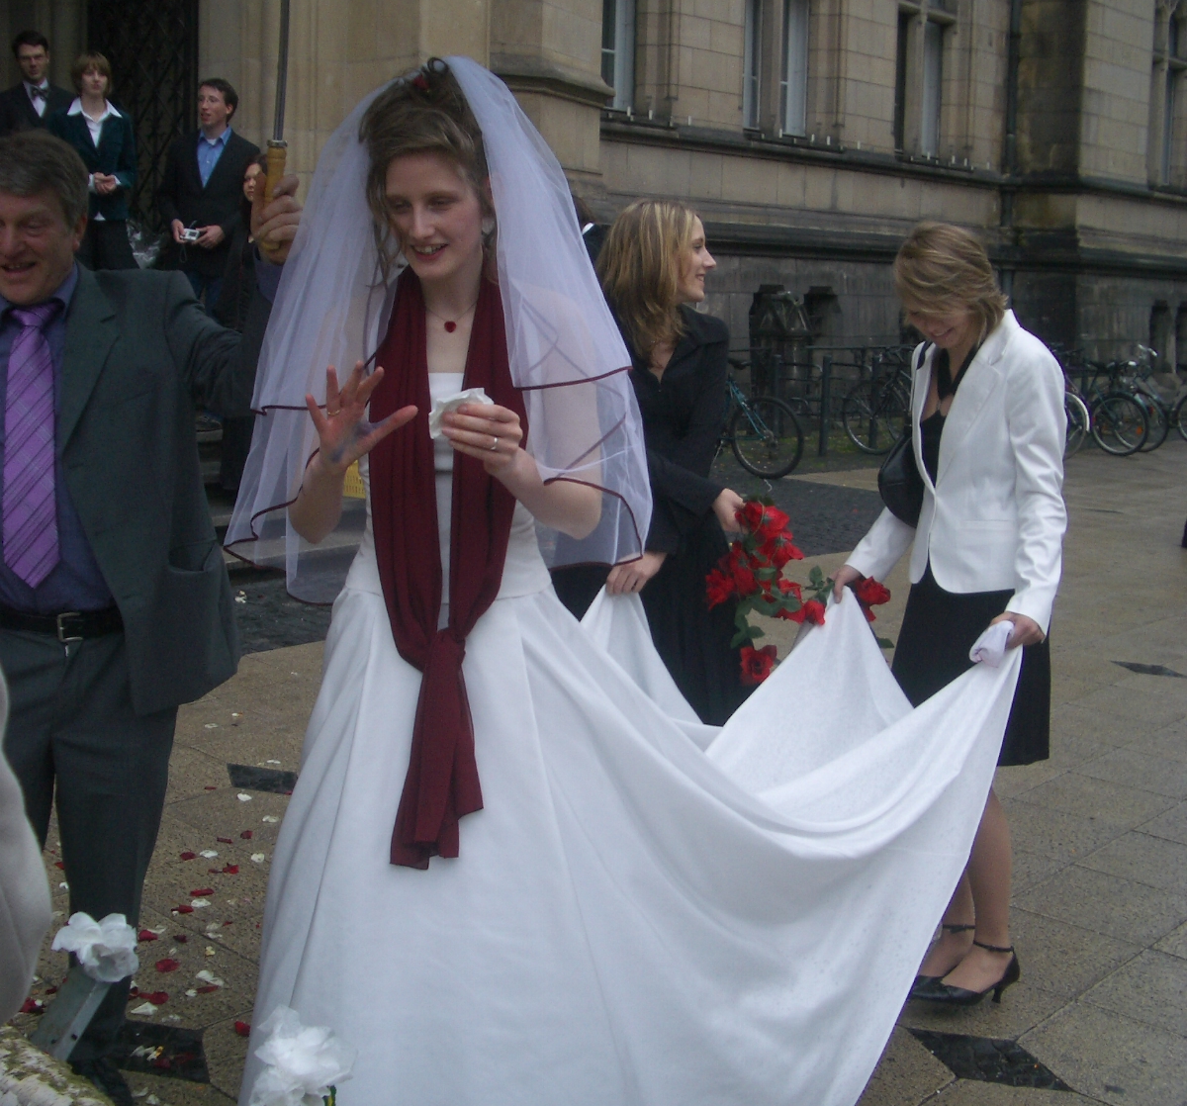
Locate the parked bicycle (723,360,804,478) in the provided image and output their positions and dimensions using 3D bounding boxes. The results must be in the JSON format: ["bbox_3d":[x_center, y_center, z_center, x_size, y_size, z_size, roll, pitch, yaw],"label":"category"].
[{"bbox_3d":[1.070,-1.203,13.800,1.720,1.030,0.580,9,12,39],"label":"parked bicycle"}]

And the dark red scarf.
[{"bbox_3d":[-0.208,0.022,2.280,0.230,0.860,0.250,2,9,4],"label":"dark red scarf"}]

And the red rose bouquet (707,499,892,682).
[{"bbox_3d":[0.448,0.082,3.480,0.400,0.400,0.260,0,9,-6],"label":"red rose bouquet"}]

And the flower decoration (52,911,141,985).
[{"bbox_3d":[-0.593,0.469,1.900,0.100,0.075,0.090,-2,10,-16],"label":"flower decoration"}]

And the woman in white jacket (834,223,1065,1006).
[{"bbox_3d":[0.750,0.153,3.390,0.440,1.650,0.430,-5,11,-31],"label":"woman in white jacket"}]

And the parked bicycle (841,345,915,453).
[{"bbox_3d":[3.090,-1.369,14.950,1.750,1.060,0.570,9,12,39],"label":"parked bicycle"}]

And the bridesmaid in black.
[{"bbox_3d":[0.140,0.050,3.720,0.470,1.710,0.390,-2,10,-19],"label":"bridesmaid in black"}]

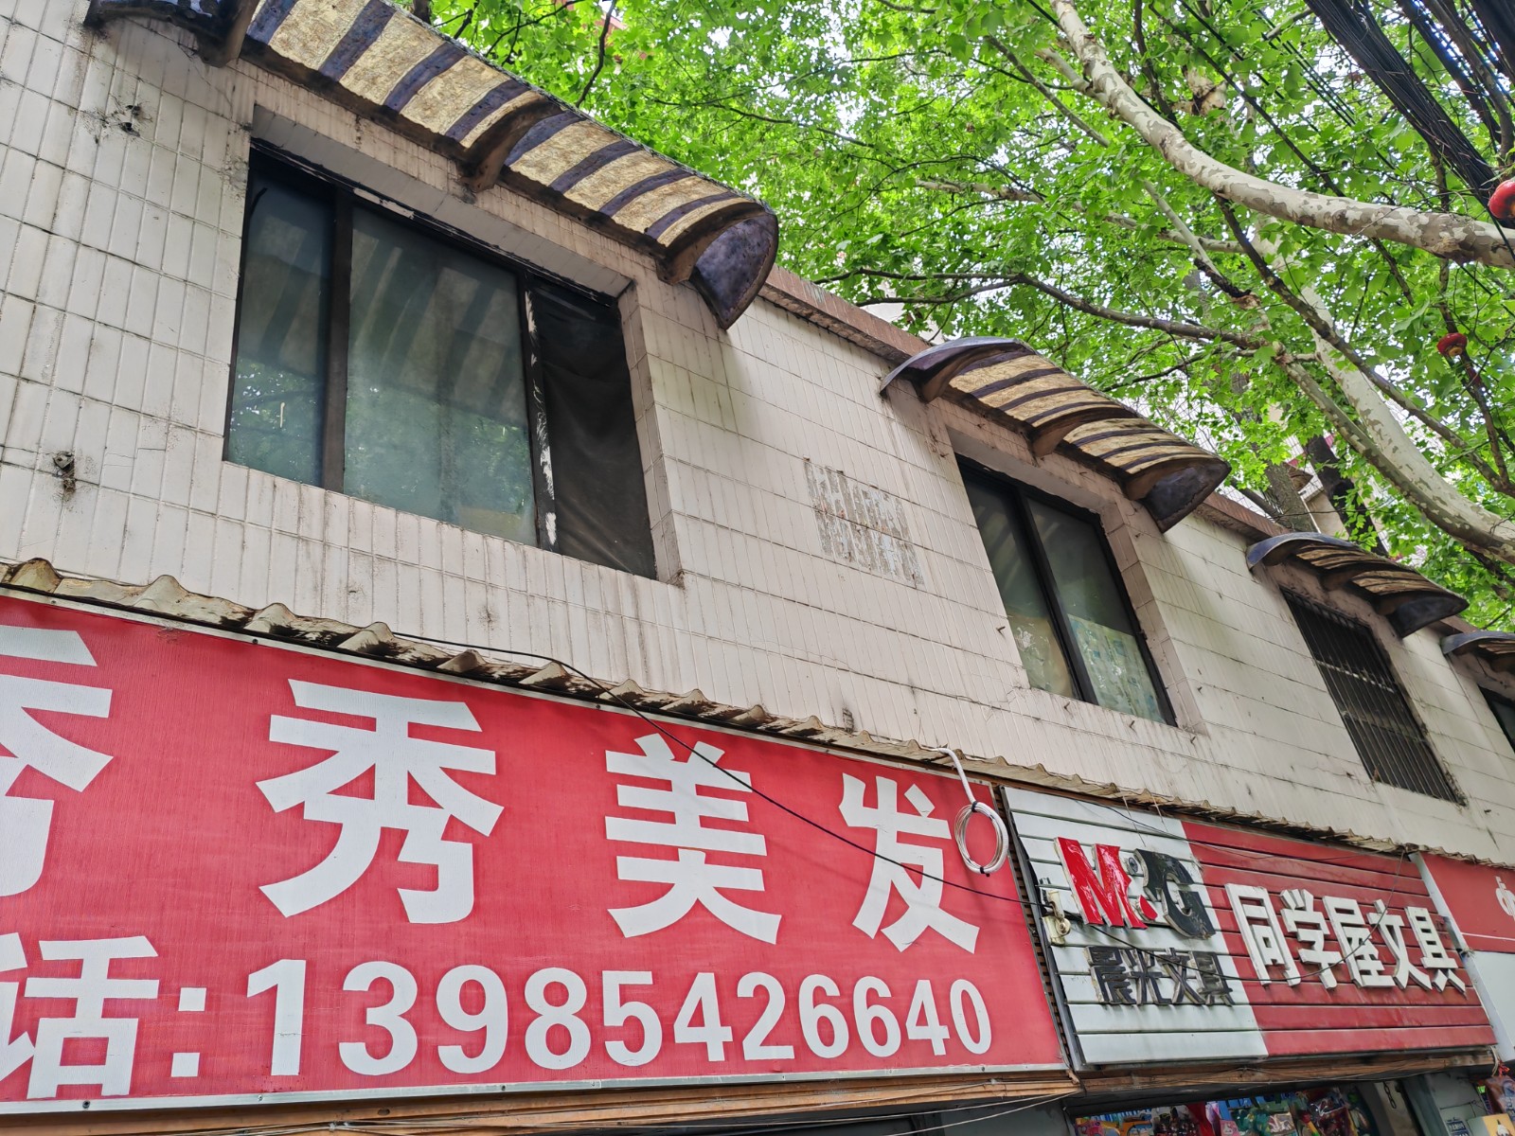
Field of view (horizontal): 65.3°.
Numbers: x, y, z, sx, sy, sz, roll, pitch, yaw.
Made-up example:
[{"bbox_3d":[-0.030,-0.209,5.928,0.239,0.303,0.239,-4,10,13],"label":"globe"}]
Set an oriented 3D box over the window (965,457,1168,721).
[{"bbox_3d":[1.568,0.157,6.217,1.467,1.438,0.090,17,-41,-38],"label":"window"}]

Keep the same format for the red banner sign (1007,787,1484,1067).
[{"bbox_3d":[2.208,1.528,4.883,3.438,0.909,0.100,17,-41,-38],"label":"red banner sign"}]

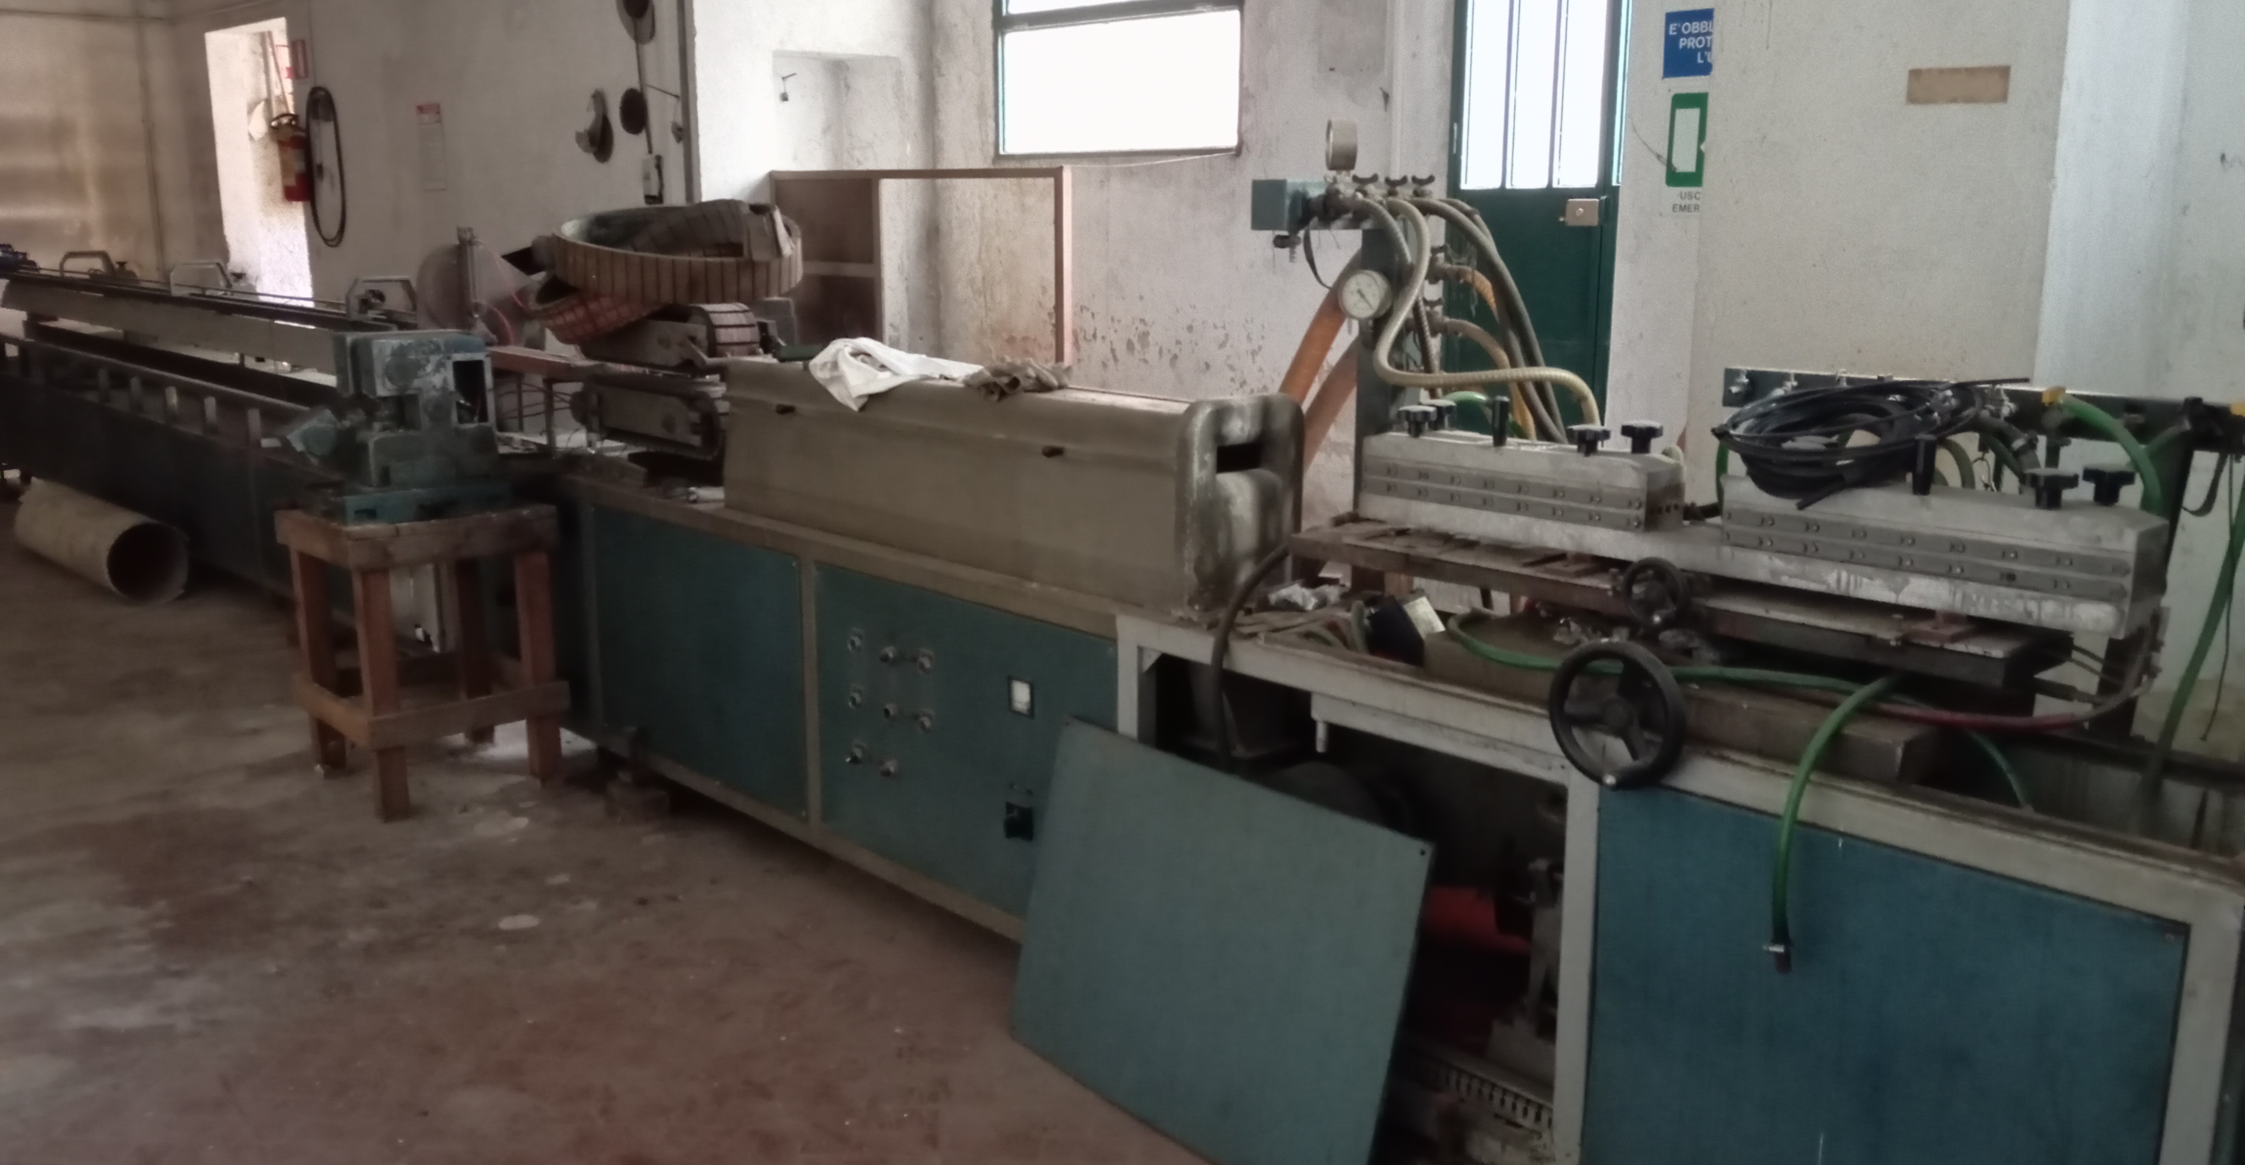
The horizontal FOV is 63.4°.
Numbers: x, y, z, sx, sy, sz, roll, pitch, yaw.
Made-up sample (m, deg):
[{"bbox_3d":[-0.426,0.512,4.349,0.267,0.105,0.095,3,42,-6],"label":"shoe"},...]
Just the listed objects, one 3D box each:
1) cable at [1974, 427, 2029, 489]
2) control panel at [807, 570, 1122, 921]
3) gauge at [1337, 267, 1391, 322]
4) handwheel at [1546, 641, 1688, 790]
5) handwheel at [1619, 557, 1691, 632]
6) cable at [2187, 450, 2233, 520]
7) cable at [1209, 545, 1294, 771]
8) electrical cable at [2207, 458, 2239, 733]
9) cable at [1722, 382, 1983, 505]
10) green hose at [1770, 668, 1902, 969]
[{"bbox_3d":[1.235,-0.176,2.559,0.110,0.090,0.075,-11,16,-42],"label":"cable"},{"bbox_3d":[-0.364,0.343,3.769,0.050,0.630,1.000,-11,16,-42],"label":"control panel"},{"bbox_3d":[0.452,-0.543,3.425,0.092,0.094,0.045,10,16,40],"label":"gauge"},{"bbox_3d":[0.670,0.179,2.461,0.050,0.205,0.205,-11,16,-42],"label":"handwheel"},{"bbox_3d":[0.769,0.015,2.618,0.045,0.102,0.102,-11,16,-42],"label":"handwheel"},{"bbox_3d":[1.479,-0.131,2.464,0.055,0.100,0.055,-11,16,-42],"label":"cable"},{"bbox_3d":[0.239,0.128,3.199,0.240,0.385,0.080,-11,16,-42],"label":"cable"},{"bbox_3d":[1.506,0.033,2.499,0.035,0.385,0.040,-11,16,-42],"label":"electrical cable"},{"bbox_3d":[1.047,-0.209,2.624,0.310,0.155,0.370,-11,16,-42],"label":"cable"},{"bbox_3d":[0.945,0.316,2.410,0.200,0.390,0.100,-11,16,-42],"label":"green hose"}]

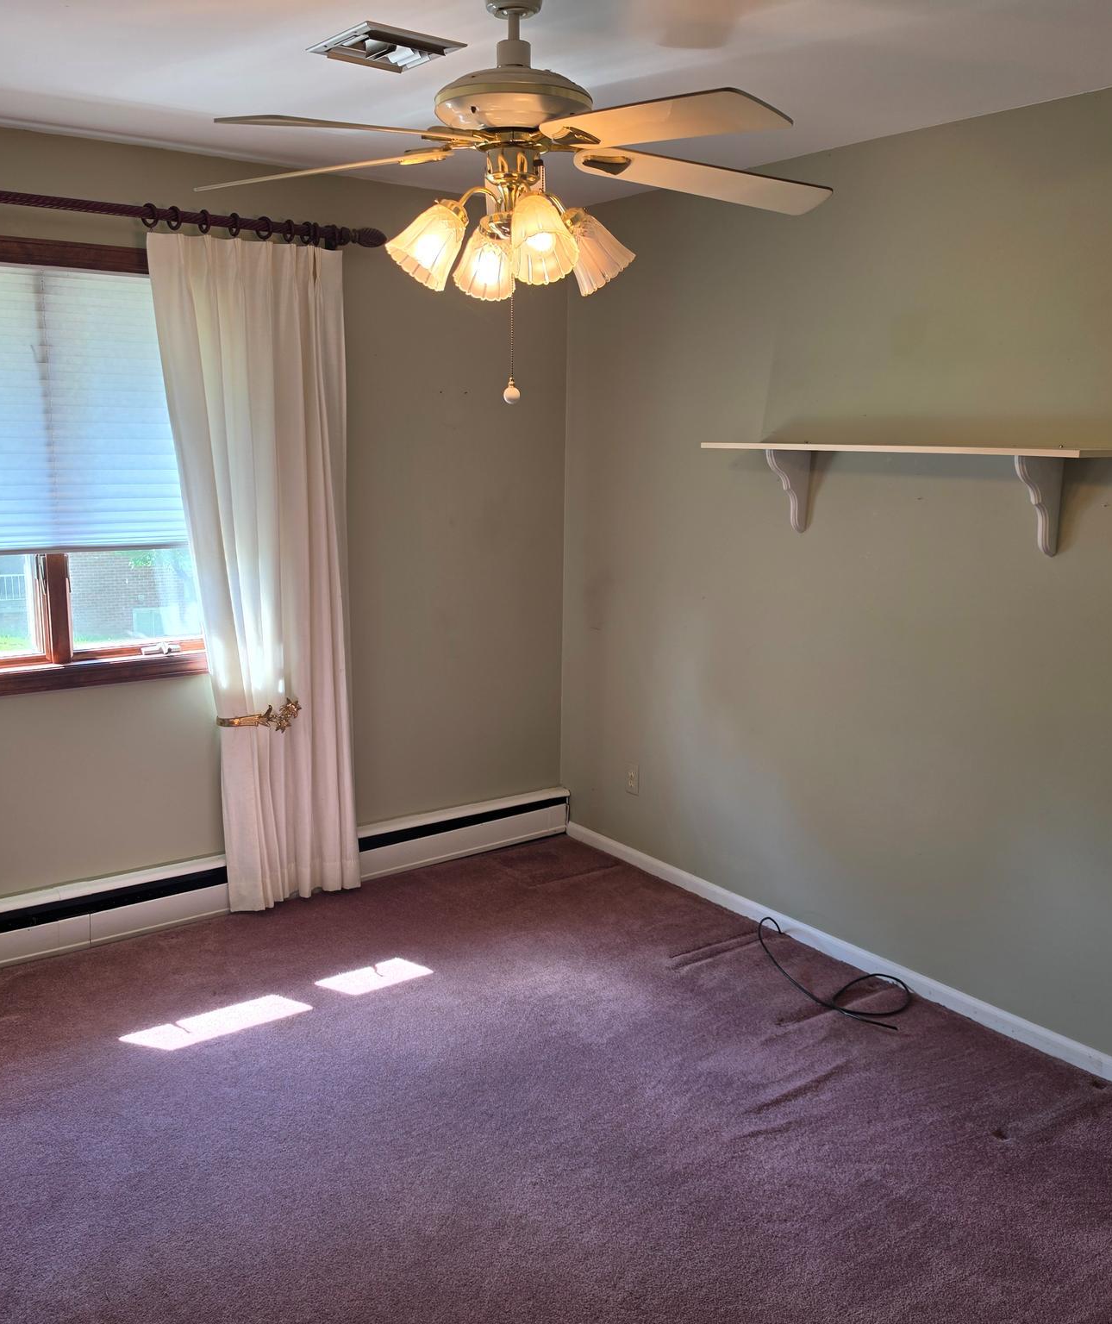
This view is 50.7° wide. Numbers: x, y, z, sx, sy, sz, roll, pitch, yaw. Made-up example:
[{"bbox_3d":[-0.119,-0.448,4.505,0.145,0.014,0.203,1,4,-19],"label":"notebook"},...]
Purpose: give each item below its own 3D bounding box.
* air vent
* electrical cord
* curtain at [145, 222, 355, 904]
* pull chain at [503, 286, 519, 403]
[{"bbox_3d":[-0.366,-1.315,2.542,0.249,0.035,0.252,-8,14,-37],"label":"air vent"},{"bbox_3d":[0.814,0.941,3.604,0.273,0.056,0.707,-8,14,-37],"label":"electrical cord"},{"bbox_3d":[-0.949,-0.228,3.813,0.646,2.180,0.151,-7,14,-35],"label":"curtain"},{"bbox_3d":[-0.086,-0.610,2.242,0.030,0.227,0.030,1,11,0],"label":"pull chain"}]

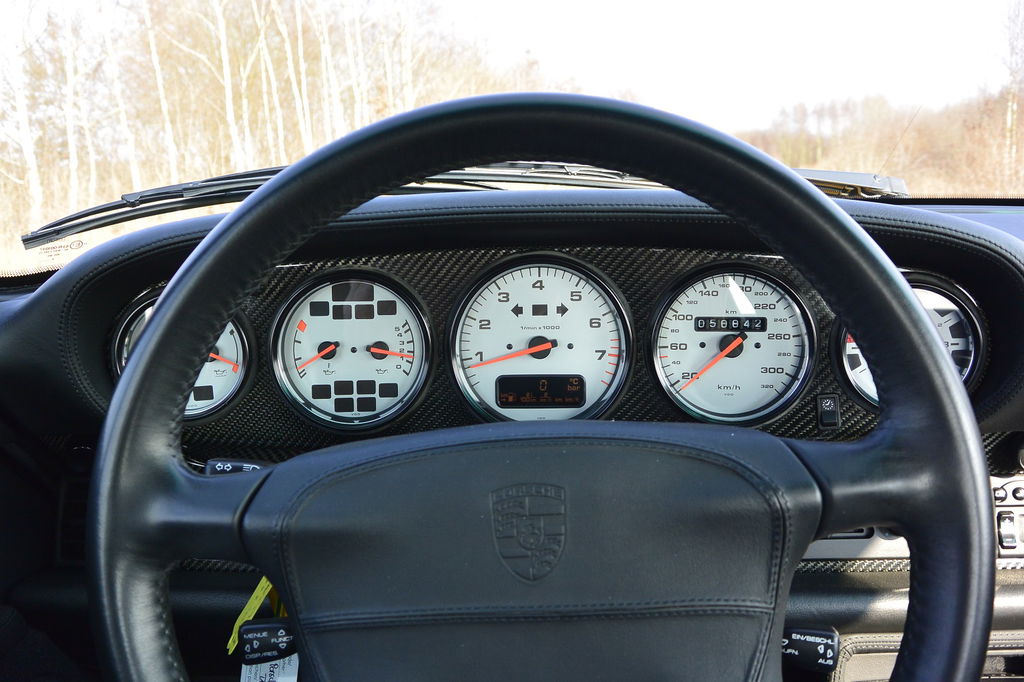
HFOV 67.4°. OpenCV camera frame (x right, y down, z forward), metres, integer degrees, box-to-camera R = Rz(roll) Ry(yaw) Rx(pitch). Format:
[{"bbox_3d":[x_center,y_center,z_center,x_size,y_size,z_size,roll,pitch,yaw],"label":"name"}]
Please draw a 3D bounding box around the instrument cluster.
[{"bbox_3d":[0.025,0.003,0.560,0.608,0.130,0.070,-1,-2,1],"label":"instrument cluster"}]

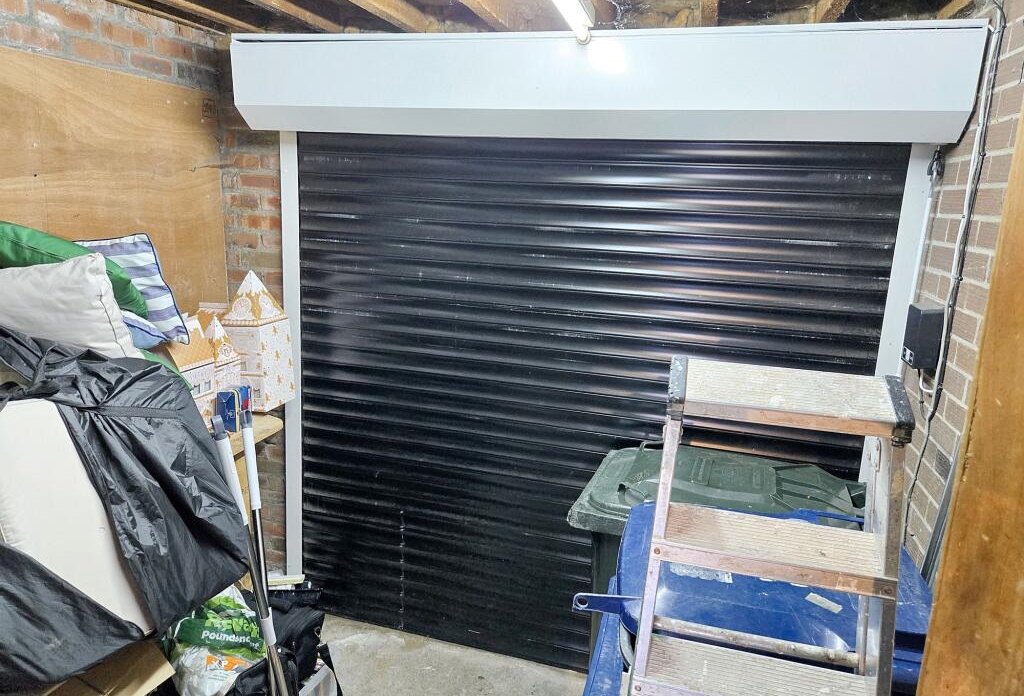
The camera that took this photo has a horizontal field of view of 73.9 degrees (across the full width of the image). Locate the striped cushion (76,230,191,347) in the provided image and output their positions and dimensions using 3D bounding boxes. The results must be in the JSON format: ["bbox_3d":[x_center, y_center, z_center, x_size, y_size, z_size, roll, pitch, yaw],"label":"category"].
[{"bbox_3d":[-1.287,-0.190,2.245,0.120,0.430,0.430,-26,-1,20],"label":"striped cushion"}]

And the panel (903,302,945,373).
[{"bbox_3d":[1.193,-0.030,1.980,0.058,0.163,0.125,6,12,15],"label":"panel"}]

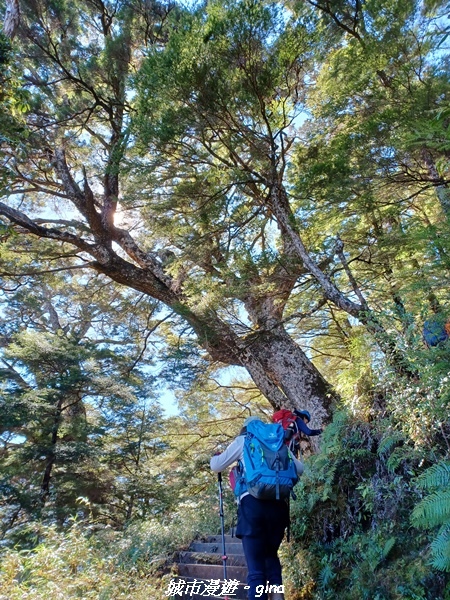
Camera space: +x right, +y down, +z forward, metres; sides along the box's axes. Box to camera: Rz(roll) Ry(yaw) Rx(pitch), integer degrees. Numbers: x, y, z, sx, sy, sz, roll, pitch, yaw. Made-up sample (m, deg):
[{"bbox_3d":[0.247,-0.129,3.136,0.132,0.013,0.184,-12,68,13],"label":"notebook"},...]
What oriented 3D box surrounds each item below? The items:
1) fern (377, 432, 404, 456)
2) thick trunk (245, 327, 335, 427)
[{"bbox_3d":[1.451,1.267,3.800,0.260,0.210,0.210,0,-20,0],"label":"fern"},{"bbox_3d":[0.953,1.163,6.500,0.850,1.750,0.780,-37,-7,0],"label":"thick trunk"}]

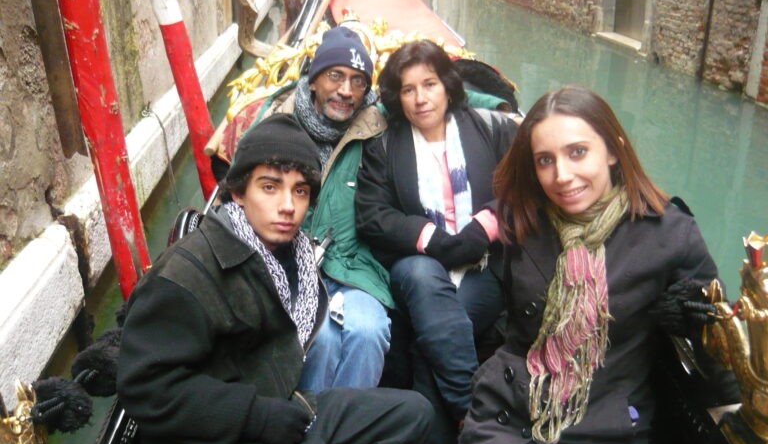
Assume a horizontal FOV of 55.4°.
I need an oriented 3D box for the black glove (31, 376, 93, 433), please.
[{"bbox_3d":[-0.525,0.297,1.190,0.097,0.090,0.105,8,22,19],"label":"black glove"}]

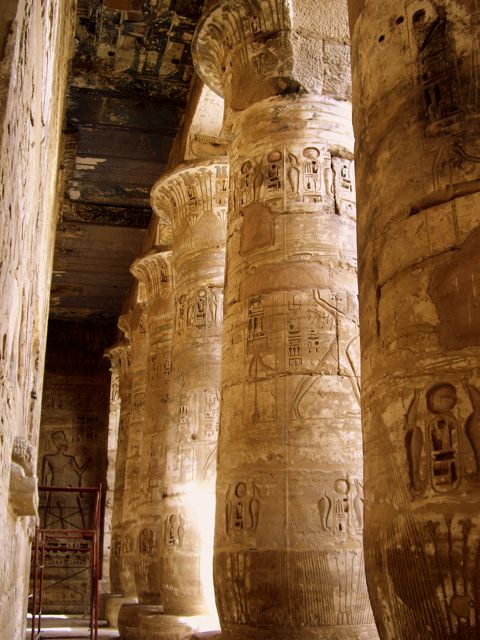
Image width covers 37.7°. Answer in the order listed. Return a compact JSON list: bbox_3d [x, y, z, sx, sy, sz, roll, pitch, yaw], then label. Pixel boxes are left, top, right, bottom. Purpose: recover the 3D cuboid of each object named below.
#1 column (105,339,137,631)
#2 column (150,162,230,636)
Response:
[{"bbox_3d":[-3.347,5.740,25.779,3.260,9.470,3.260,4,-20,-13],"label":"column"},{"bbox_3d":[-0.339,1.660,14.408,3.260,9.470,3.260,4,-20,-13],"label":"column"}]

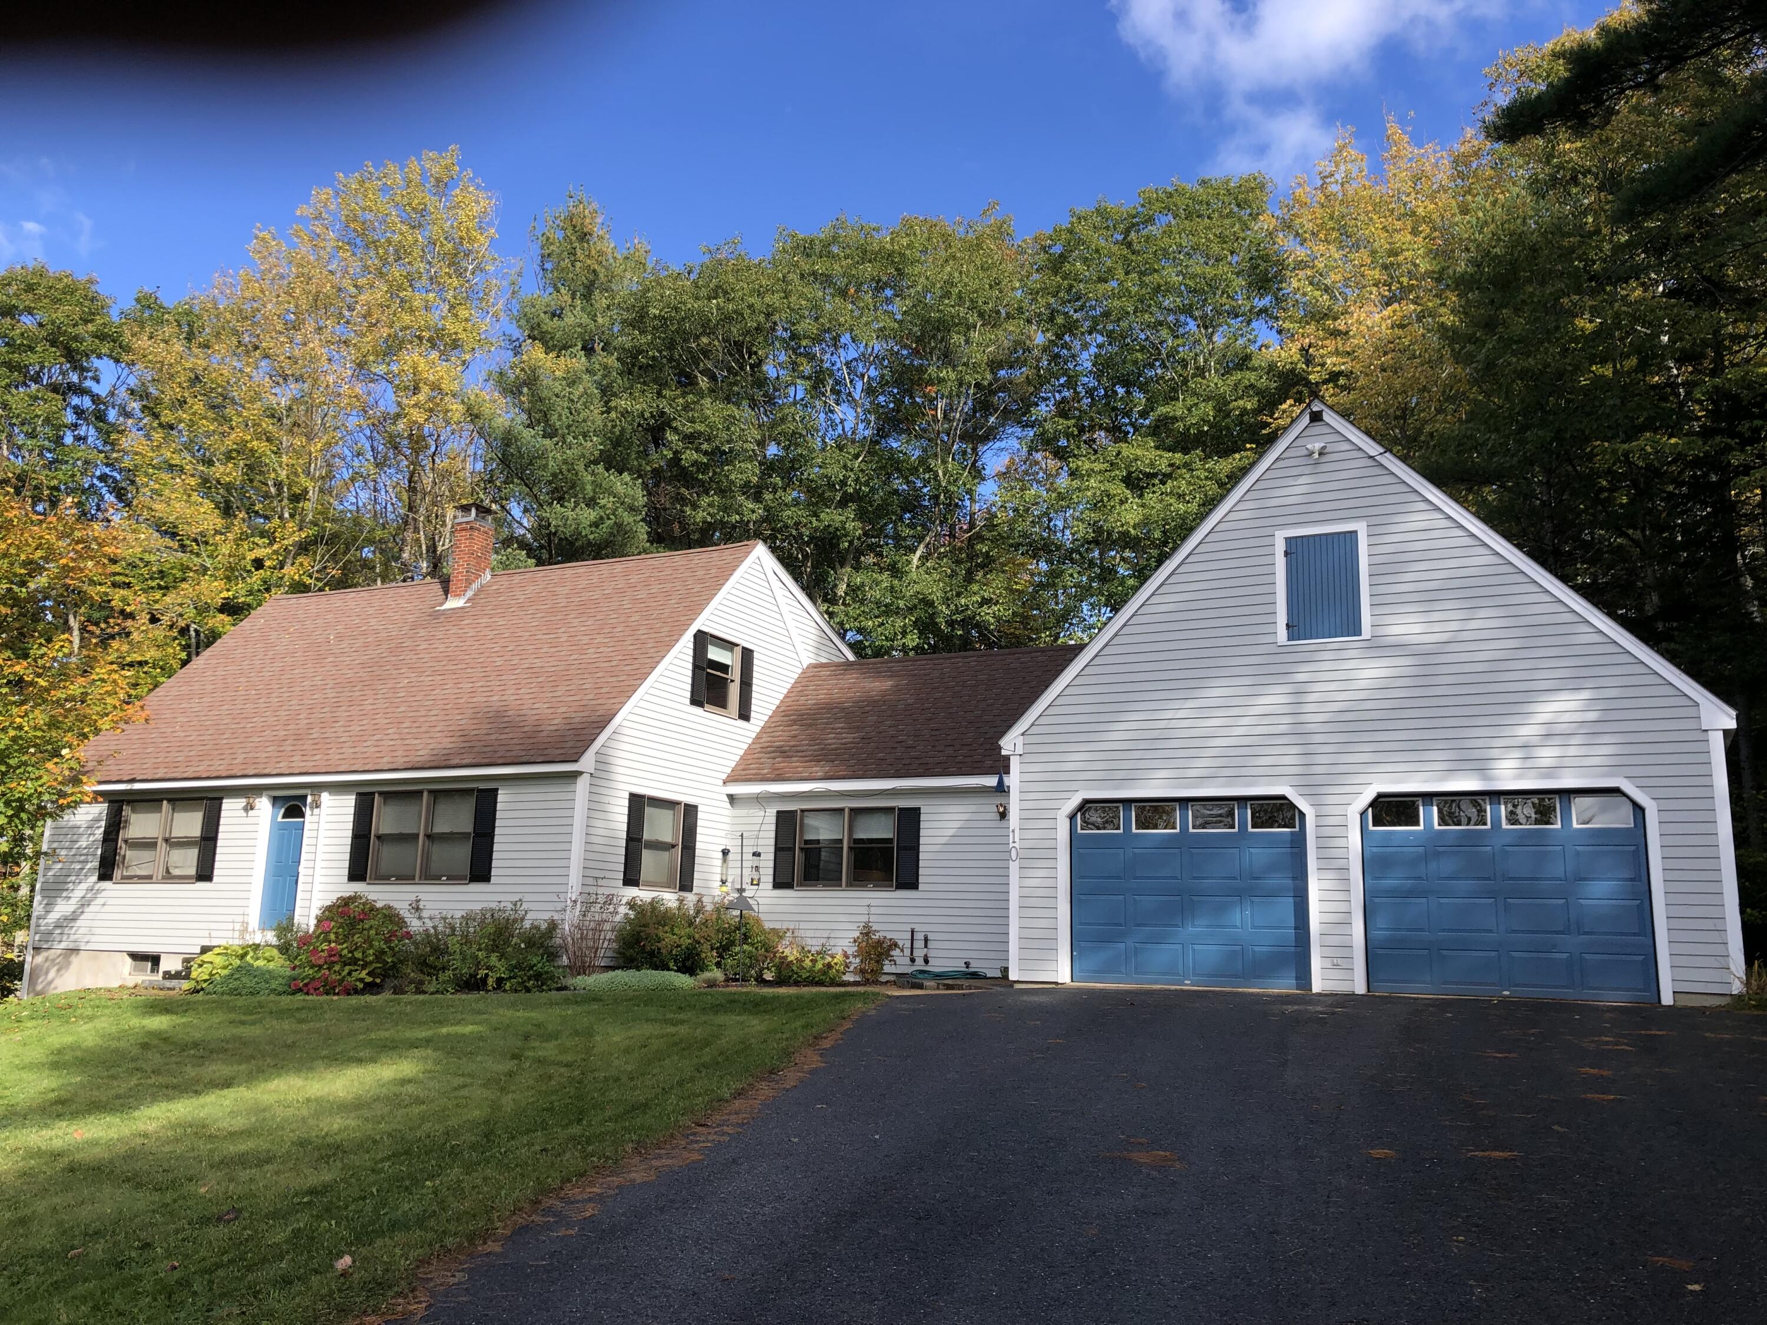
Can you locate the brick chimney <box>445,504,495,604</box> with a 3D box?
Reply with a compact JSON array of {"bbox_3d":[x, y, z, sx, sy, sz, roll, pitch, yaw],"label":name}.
[{"bbox_3d":[-7.651,-1.971,26.570,0.445,1.832,0.577,-4,-12,26],"label":"brick chimney"}]

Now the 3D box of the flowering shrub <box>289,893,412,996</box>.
[{"bbox_3d":[-7.225,3.809,19.384,1.518,1.329,1.467,-4,-12,26],"label":"flowering shrub"}]

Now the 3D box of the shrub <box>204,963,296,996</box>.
[{"bbox_3d":[-8.487,4.219,19.126,1.164,0.429,1.012,-4,-12,26],"label":"shrub"}]

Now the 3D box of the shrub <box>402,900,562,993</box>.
[{"bbox_3d":[-5.327,3.757,18.958,2.328,1.180,1.366,-4,-12,26],"label":"shrub"}]

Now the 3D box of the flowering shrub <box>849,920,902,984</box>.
[{"bbox_3d":[-0.110,4.190,20.735,0.729,0.896,0.708,1,-11,0],"label":"flowering shrub"}]

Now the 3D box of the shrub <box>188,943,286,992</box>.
[{"bbox_3d":[-9.011,4.248,19.961,1.265,0.635,1.214,-4,-12,26],"label":"shrub"}]

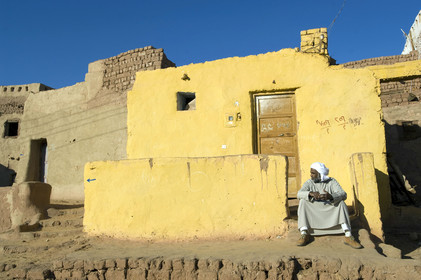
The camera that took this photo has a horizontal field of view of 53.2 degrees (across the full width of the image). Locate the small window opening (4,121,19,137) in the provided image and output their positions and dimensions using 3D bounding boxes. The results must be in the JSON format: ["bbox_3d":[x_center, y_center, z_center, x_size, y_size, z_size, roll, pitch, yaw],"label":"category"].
[{"bbox_3d":[-4.879,-0.269,10.494,0.430,0.400,0.250,-3,-7,19],"label":"small window opening"}]

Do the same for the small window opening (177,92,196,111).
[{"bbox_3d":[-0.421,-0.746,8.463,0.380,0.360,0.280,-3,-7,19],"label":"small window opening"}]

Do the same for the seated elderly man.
[{"bbox_3d":[1.514,0.831,5.420,0.750,1.060,0.750,-2,-7,10],"label":"seated elderly man"}]

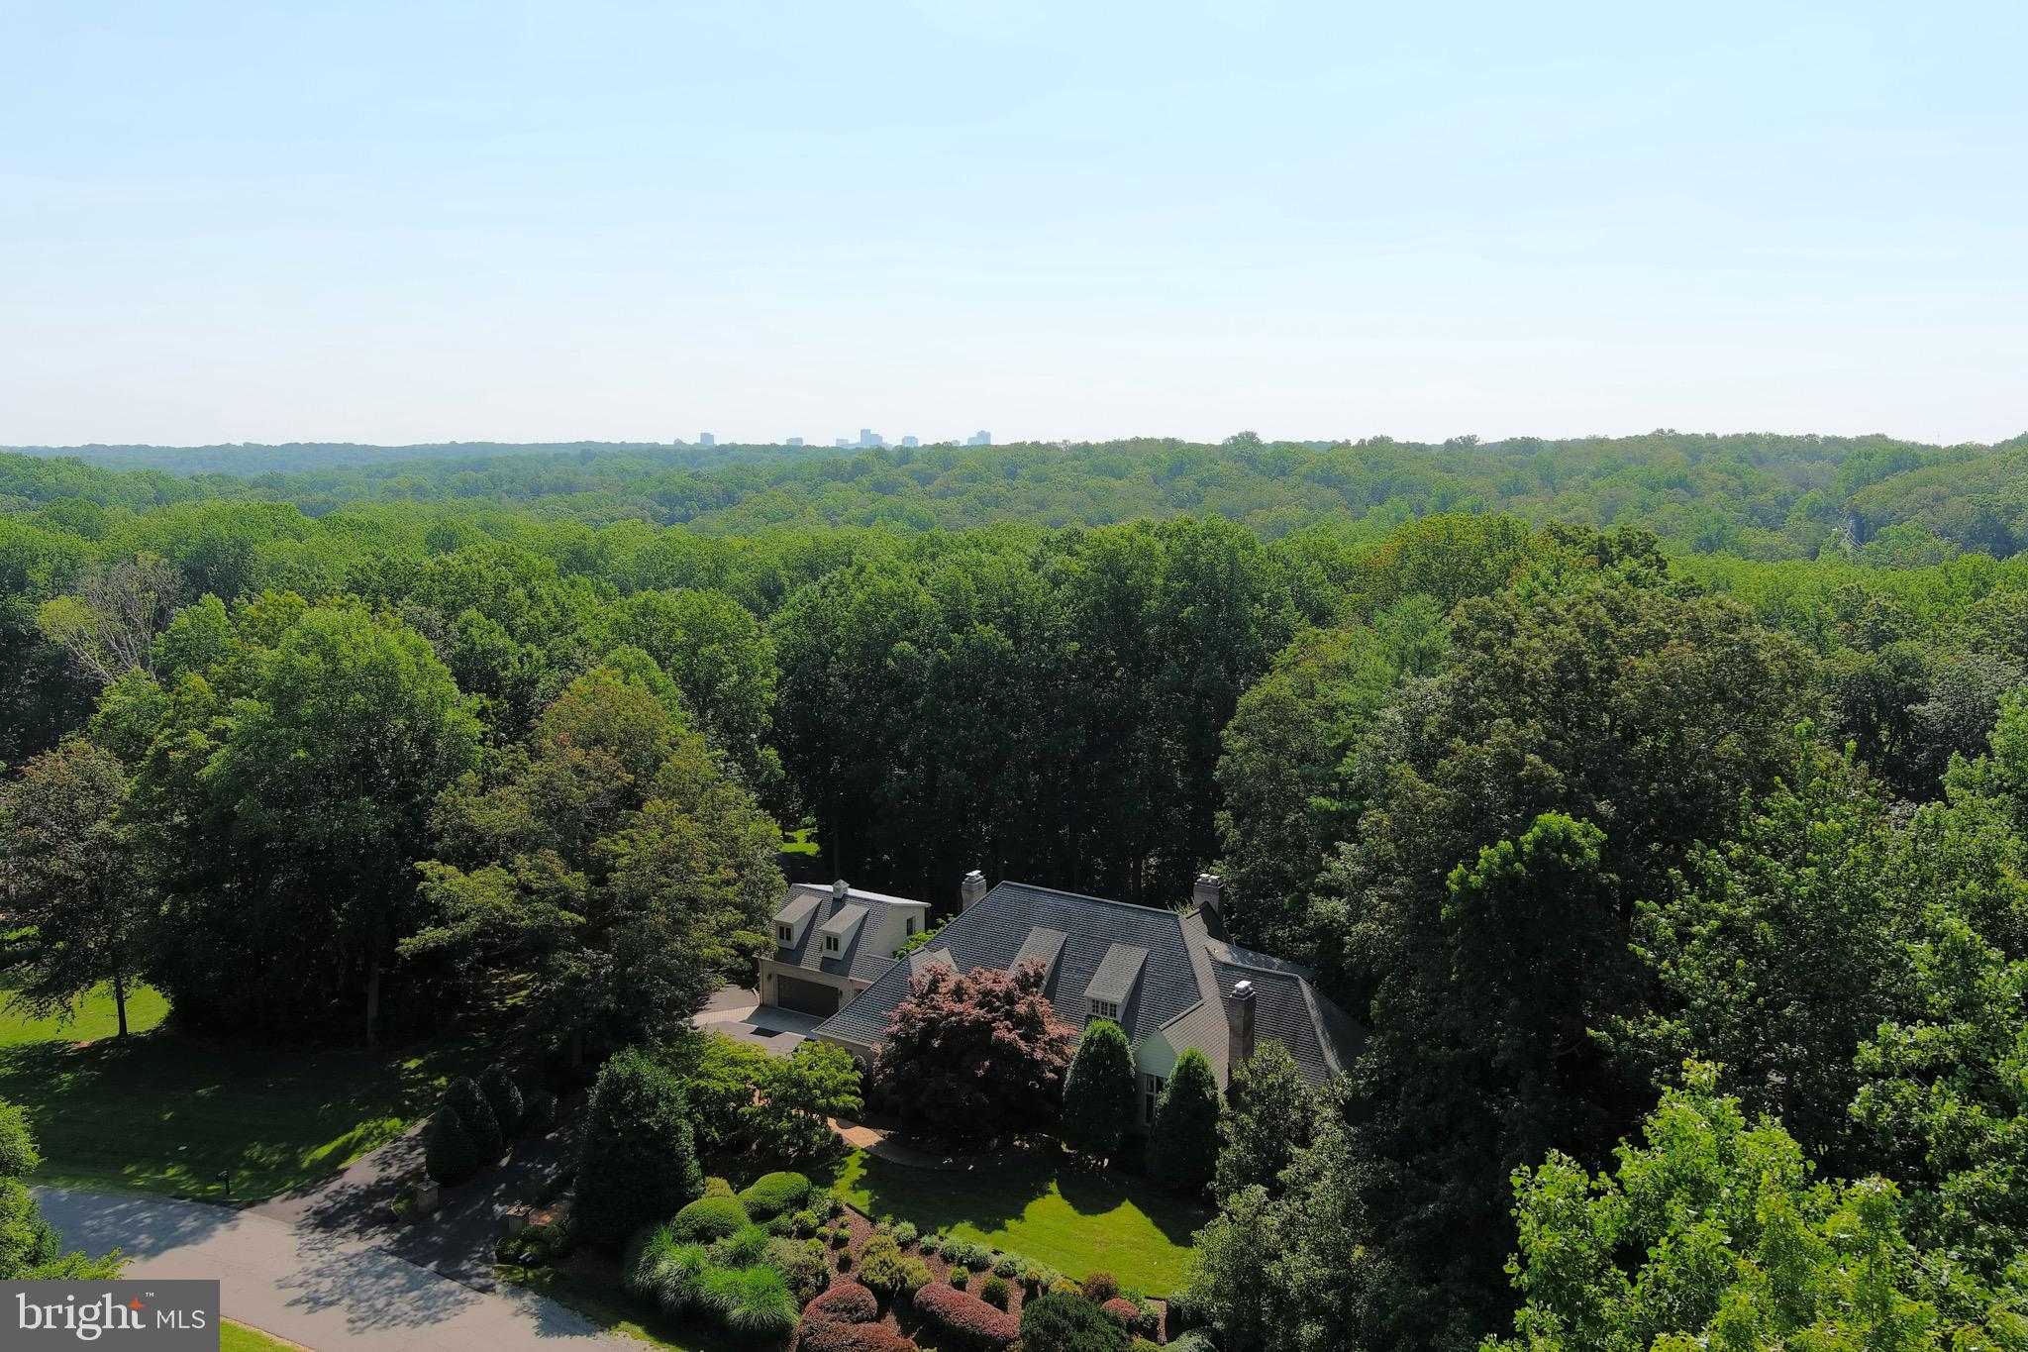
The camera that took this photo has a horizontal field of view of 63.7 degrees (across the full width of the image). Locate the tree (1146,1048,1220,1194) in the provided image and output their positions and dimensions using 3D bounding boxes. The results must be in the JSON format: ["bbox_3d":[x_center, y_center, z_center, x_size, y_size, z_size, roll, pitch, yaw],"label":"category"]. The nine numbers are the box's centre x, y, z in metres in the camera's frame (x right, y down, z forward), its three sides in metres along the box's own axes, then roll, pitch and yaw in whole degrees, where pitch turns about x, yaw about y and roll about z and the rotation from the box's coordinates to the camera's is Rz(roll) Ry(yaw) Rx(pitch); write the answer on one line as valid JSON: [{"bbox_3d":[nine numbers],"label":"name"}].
[{"bbox_3d":[8.961,23.020,85.338,3.800,7.400,3.800,1,8,6],"label":"tree"}]

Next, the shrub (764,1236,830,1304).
[{"bbox_3d":[-9.090,24.880,68.680,2.780,2.560,2.780,0,8,0],"label":"shrub"}]

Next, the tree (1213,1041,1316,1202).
[{"bbox_3d":[12.200,21.470,79.390,5.120,7.840,5.120,0,8,0],"label":"tree"}]

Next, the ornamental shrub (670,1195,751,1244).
[{"bbox_3d":[-14.775,26.109,79.328,3.800,1.800,3.400,-2,8,-11],"label":"ornamental shrub"}]

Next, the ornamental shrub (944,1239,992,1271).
[{"bbox_3d":[-2.083,26.585,75.235,2.100,1.250,1.500,5,10,32],"label":"ornamental shrub"}]

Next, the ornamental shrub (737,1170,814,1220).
[{"bbox_3d":[-12.052,25.923,82.080,3.900,1.900,3.100,-1,8,-9],"label":"ornamental shrub"}]

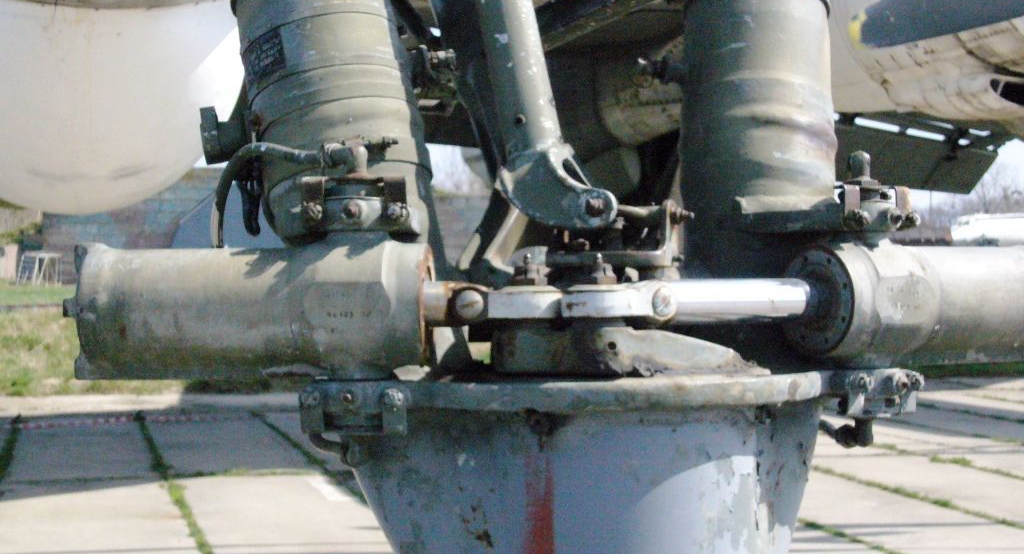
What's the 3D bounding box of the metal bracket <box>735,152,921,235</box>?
[{"bbox_3d":[0.403,-0.107,2.380,0.140,0.100,0.180,-1,1,-33],"label":"metal bracket"}]

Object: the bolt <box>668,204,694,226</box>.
[{"bbox_3d":[0.212,-0.078,2.330,0.033,0.021,0.021,20,0,-9],"label":"bolt"}]

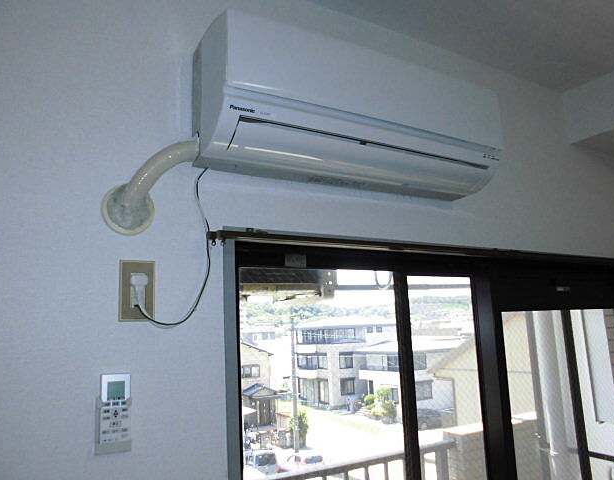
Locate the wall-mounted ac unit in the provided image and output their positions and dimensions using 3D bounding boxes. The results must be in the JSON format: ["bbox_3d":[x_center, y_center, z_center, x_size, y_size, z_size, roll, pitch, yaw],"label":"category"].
[{"bbox_3d":[0.150,-0.289,1.209,0.830,0.275,0.203,4,-11,-32],"label":"wall-mounted ac unit"}]

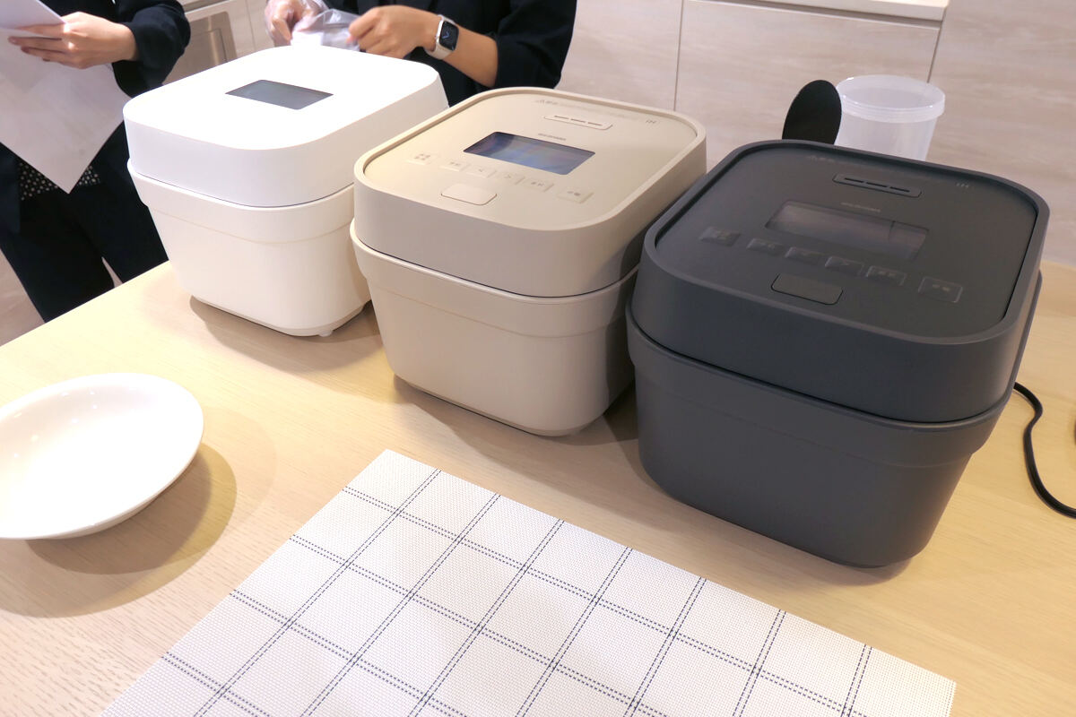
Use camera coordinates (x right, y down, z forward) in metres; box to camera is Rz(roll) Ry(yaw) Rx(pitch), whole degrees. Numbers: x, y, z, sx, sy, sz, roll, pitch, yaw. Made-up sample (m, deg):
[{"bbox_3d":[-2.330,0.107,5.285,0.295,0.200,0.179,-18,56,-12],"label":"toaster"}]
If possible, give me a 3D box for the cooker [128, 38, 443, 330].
[{"bbox_3d":[-0.251,-0.183,0.782,0.260,0.208,0.284,19,41,24],"label":"cooker"}]

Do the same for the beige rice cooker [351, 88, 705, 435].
[{"bbox_3d":[-0.001,-0.093,0.659,0.260,0.208,0.284,20,41,26],"label":"beige rice cooker"}]

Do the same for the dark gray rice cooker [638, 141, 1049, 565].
[{"bbox_3d":[0.213,-0.013,0.549,0.260,0.208,0.284,19,41,25],"label":"dark gray rice cooker"}]

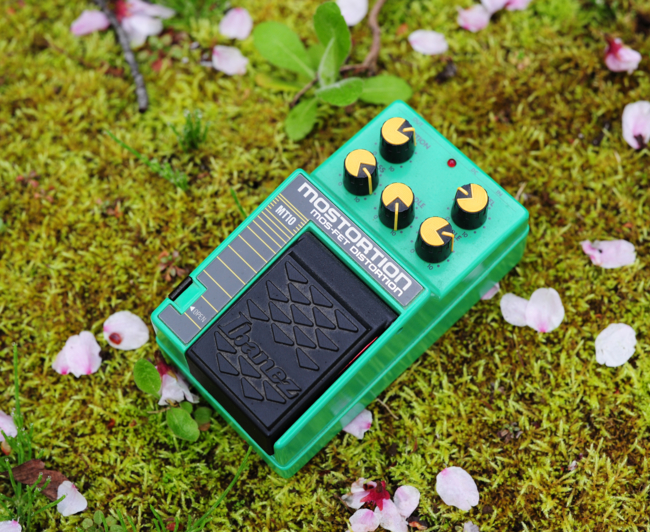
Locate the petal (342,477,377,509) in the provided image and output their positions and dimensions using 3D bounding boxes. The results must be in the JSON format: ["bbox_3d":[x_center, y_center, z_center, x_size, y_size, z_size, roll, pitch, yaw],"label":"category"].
[{"bbox_3d":[0.013,0.083,0.444,0.013,0.006,0.011,0,70,2],"label":"petal"}]

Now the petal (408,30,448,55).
[{"bbox_3d":[0.043,-0.094,0.513,0.017,0.005,0.012,7,67,6],"label":"petal"}]

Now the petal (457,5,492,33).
[{"bbox_3d":[0.063,-0.104,0.510,0.014,0.005,0.013,1,70,3],"label":"petal"}]

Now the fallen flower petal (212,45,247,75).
[{"bbox_3d":[-0.040,-0.087,0.513,0.018,0.005,0.013,30,71,14],"label":"fallen flower petal"}]

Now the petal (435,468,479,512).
[{"bbox_3d":[0.047,0.080,0.437,0.013,0.004,0.017,-28,68,-10],"label":"petal"}]

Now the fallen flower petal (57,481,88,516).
[{"bbox_3d":[-0.094,0.086,0.449,0.010,0.004,0.014,-39,73,-11],"label":"fallen flower petal"}]

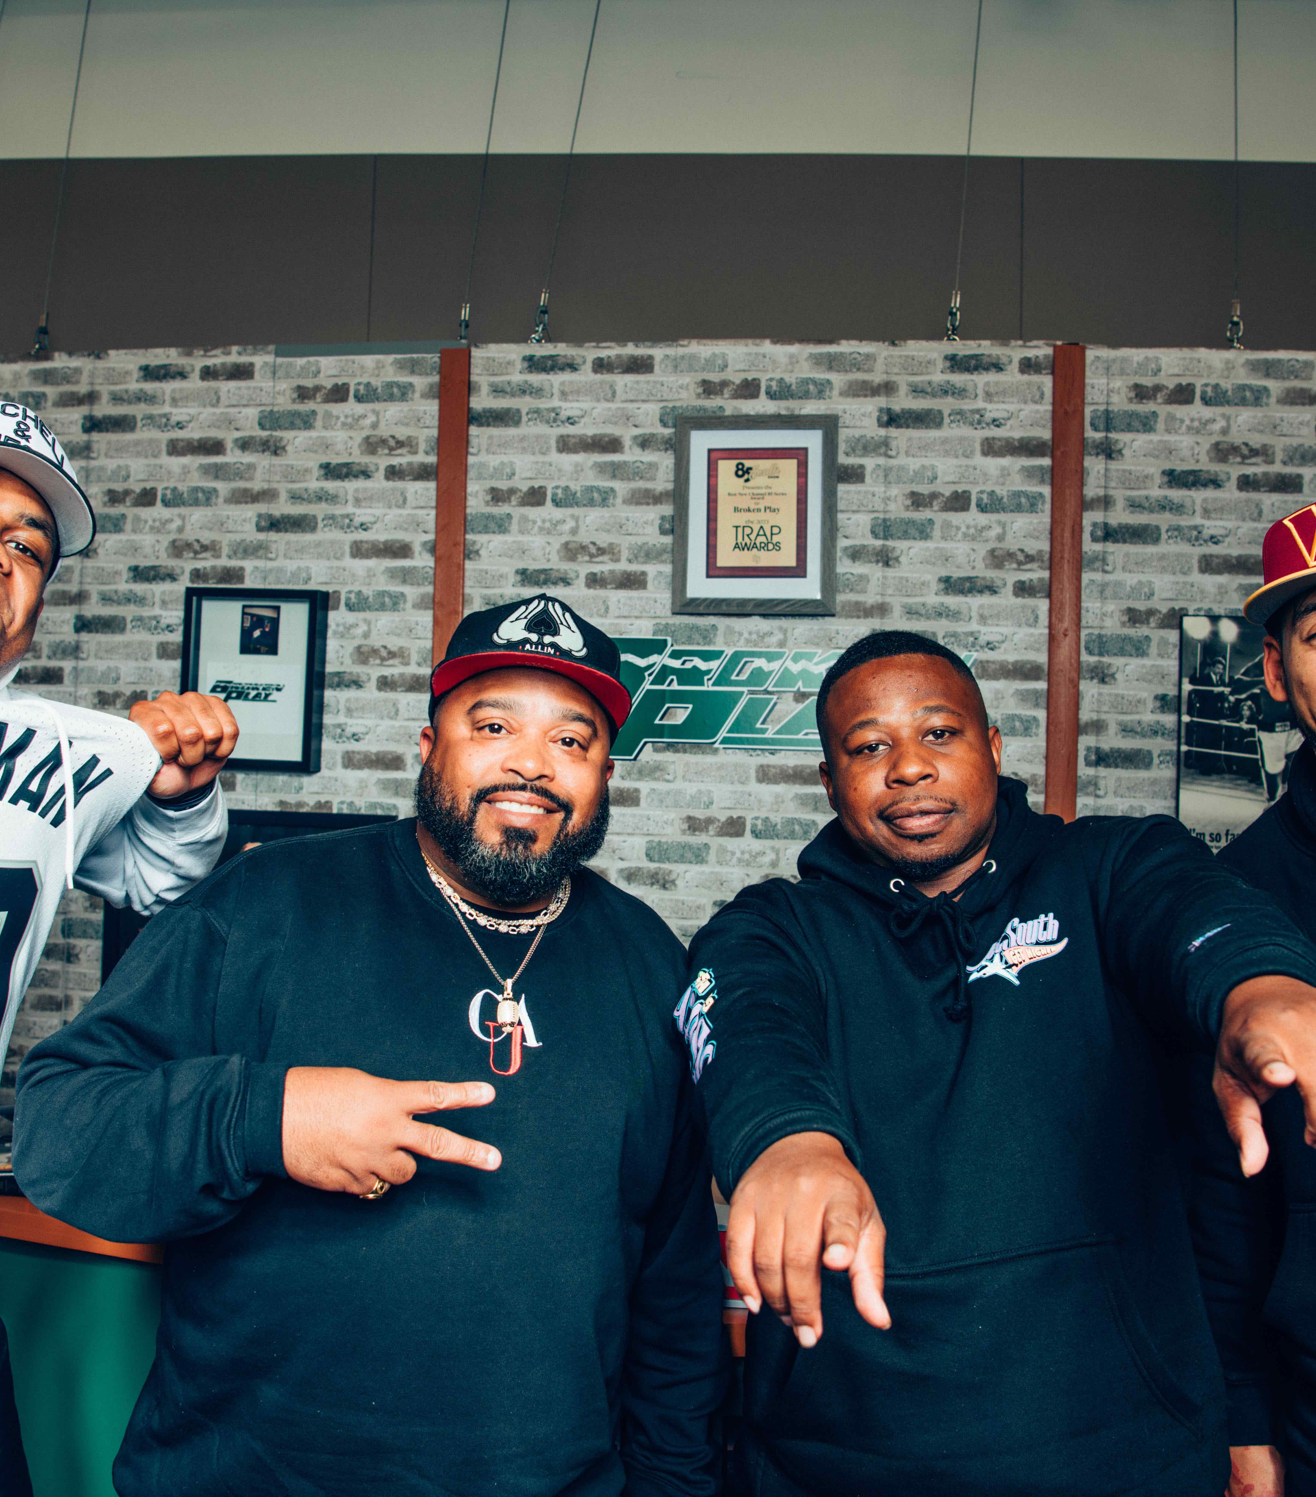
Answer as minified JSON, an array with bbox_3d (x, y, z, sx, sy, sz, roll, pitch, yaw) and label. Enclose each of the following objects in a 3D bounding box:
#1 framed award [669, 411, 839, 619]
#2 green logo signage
[{"bbox_3d":[0.203,-0.482,3.090,0.336,0.410,0.022,1,-1,8],"label":"framed award"},{"bbox_3d":[0.212,-0.100,3.100,0.885,0.250,0.020,1,-1,8],"label":"green logo signage"}]

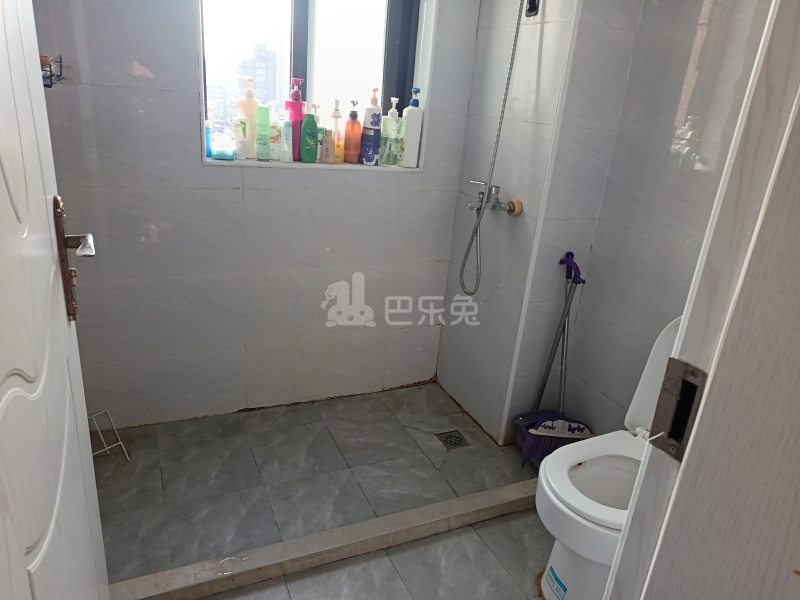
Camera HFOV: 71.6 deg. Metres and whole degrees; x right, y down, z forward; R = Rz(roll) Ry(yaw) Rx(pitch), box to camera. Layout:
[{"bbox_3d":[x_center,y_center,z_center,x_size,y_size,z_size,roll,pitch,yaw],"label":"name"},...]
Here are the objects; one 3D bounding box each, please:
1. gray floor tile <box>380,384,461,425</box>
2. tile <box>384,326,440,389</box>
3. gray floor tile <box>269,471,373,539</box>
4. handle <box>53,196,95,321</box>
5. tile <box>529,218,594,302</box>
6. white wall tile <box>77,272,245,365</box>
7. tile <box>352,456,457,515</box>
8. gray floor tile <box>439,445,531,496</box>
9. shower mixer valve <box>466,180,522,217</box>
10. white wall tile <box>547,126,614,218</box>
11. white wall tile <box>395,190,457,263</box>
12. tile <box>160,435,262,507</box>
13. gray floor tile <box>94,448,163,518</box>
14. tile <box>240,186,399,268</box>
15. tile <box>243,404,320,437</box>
[{"bbox_3d":[0.091,0.443,2.410,0.300,0.010,0.295,-5,22,-24],"label":"gray floor tile"},{"bbox_3d":[0.054,0.253,2.479,0.260,0.280,0.010,-5,22,-25],"label":"tile"},{"bbox_3d":[-0.255,0.651,1.766,0.300,0.010,0.295,-4,22,-24],"label":"gray floor tile"},{"bbox_3d":[-0.521,-0.054,0.906,0.062,0.215,0.110,-3,22,-21],"label":"handle"},{"bbox_3d":[0.577,-0.141,1.967,0.238,0.300,0.010,-5,22,-25],"label":"tile"},{"bbox_3d":[-0.856,0.060,1.969,0.600,0.302,0.010,-5,23,-25],"label":"white wall tile"},{"bbox_3d":[0.016,0.630,1.889,0.300,0.010,0.295,-4,22,-24],"label":"tile"},{"bbox_3d":[0.288,0.605,2.010,0.305,0.010,0.250,-5,22,-24],"label":"gray floor tile"},{"bbox_3d":[0.307,-0.362,1.963,0.165,0.120,0.205,-5,22,-24],"label":"shower mixer valve"},{"bbox_3d":[0.599,-0.421,1.866,0.243,0.300,0.010,-5,22,-24],"label":"white wall tile"},{"bbox_3d":[0.106,-0.301,2.288,0.263,0.300,0.010,-5,22,-25],"label":"white wall tile"},{"bbox_3d":[-0.643,0.572,1.885,0.298,0.010,0.305,-5,22,-24],"label":"tile"},{"bbox_3d":[-0.921,0.600,1.776,0.300,0.010,0.300,-5,23,-25],"label":"gray floor tile"},{"bbox_3d":[-0.289,-0.270,2.115,0.602,0.301,0.010,-5,22,-24],"label":"tile"},{"bbox_3d":[-0.474,0.471,2.222,0.300,0.010,0.167,-5,23,-25],"label":"tile"}]

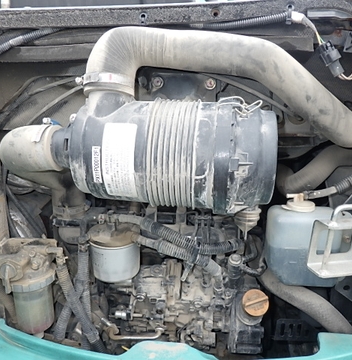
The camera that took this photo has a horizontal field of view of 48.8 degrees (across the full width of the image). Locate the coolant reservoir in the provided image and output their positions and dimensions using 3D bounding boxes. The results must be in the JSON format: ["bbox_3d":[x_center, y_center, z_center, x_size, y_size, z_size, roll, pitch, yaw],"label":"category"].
[{"bbox_3d":[0.226,0.110,0.695,0.115,0.146,0.085,2,15,7],"label":"coolant reservoir"}]

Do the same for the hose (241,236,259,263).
[{"bbox_3d":[0.131,0.123,0.690,0.030,0.042,0.030,2,15,7],"label":"hose"}]

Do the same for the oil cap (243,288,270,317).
[{"bbox_3d":[0.143,0.218,0.690,0.048,0.024,0.048,8,56,5],"label":"oil cap"}]

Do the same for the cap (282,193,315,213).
[{"bbox_3d":[0.219,0.042,0.695,0.053,0.028,0.050,2,15,7],"label":"cap"}]

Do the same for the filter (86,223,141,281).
[{"bbox_3d":[-0.104,0.121,0.655,0.082,0.086,0.082,2,15,7],"label":"filter"}]

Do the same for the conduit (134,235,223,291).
[{"bbox_3d":[0.004,0.142,0.675,0.145,0.085,0.045,2,15,7],"label":"conduit"}]

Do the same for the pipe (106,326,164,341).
[{"bbox_3d":[-0.075,0.285,0.720,0.105,0.022,0.028,2,15,7],"label":"pipe"}]

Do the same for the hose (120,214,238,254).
[{"bbox_3d":[0.004,0.094,0.670,0.208,0.058,0.045,2,15,7],"label":"hose"}]

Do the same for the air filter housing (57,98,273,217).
[{"bbox_3d":[-0.019,-0.039,0.640,0.345,0.176,0.172,2,15,7],"label":"air filter housing"}]

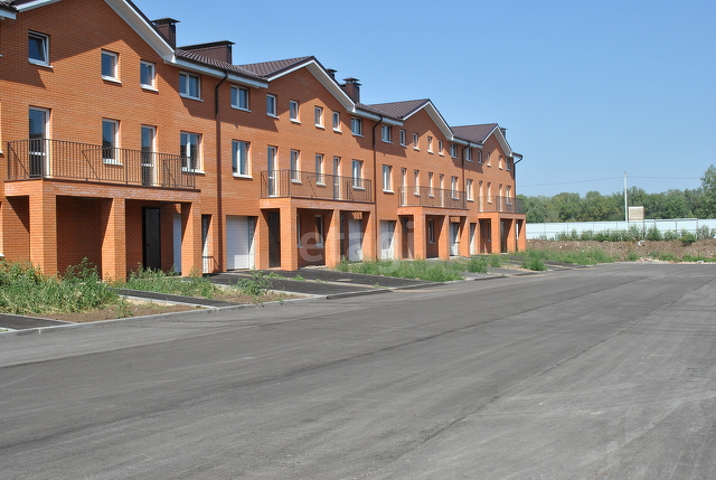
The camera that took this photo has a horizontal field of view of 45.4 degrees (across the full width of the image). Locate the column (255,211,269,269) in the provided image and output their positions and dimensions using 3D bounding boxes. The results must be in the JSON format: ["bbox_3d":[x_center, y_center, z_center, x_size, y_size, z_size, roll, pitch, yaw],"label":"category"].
[{"bbox_3d":[-4.081,-0.020,36.332,0.300,2.530,0.680,-1,0,27],"label":"column"}]

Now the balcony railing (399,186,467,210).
[{"bbox_3d":[4.691,-2.458,52.705,1.500,1.150,7.350,-1,0,28],"label":"balcony railing"}]

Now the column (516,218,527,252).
[{"bbox_3d":[12.763,-0.288,67.002,0.520,2.600,0.500,-1,0,28],"label":"column"}]

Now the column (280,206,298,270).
[{"bbox_3d":[-2.892,-0.017,36.327,0.520,2.650,0.520,-1,0,27],"label":"column"}]

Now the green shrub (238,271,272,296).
[{"bbox_3d":[-3.135,1.330,26.200,0.800,0.760,0.900,-1,0,28],"label":"green shrub"}]

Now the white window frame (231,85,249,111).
[{"bbox_3d":[-5.000,-5.999,36.223,0.120,0.950,1.330,-1,0,28],"label":"white window frame"}]

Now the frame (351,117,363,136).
[{"bbox_3d":[-0.108,-5.946,45.139,0.120,0.966,1.280,-1,0,27],"label":"frame"}]

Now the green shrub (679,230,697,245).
[{"bbox_3d":[26.177,-0.159,68.000,1.350,1.150,1.250,-1,0,27],"label":"green shrub"}]

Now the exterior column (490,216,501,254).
[{"bbox_3d":[9.893,-0.261,61.507,0.520,2.650,0.500,-1,0,28],"label":"exterior column"}]

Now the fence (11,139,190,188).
[{"bbox_3d":[-7.829,-2.275,27.227,1.360,1.140,6.860,-1,0,27],"label":"fence"}]

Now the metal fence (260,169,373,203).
[{"bbox_3d":[-1.663,-2.347,39.304,1.360,1.130,7.820,-1,0,27],"label":"metal fence"}]

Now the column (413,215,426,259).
[{"bbox_3d":[3.624,-0.114,49.161,0.510,2.623,0.510,-1,0,27],"label":"column"}]

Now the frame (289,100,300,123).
[{"bbox_3d":[-2.996,-5.998,40.061,0.120,0.970,0.900,-1,0,28],"label":"frame"}]

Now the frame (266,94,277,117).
[{"bbox_3d":[-3.866,-5.990,38.395,0.120,0.930,0.870,-1,0,28],"label":"frame"}]

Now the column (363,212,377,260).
[{"bbox_3d":[0.598,-0.068,43.296,0.520,2.650,0.520,-1,0,27],"label":"column"}]

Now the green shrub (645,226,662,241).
[{"bbox_3d":[25.204,-0.511,73.000,1.450,1.250,1.350,-1,0,27],"label":"green shrub"}]

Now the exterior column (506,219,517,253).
[{"bbox_3d":[11.475,-0.213,63.740,0.510,2.563,0.510,-1,0,27],"label":"exterior column"}]

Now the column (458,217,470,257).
[{"bbox_3d":[6.864,-0.150,54.709,0.510,2.573,0.510,-1,0,27],"label":"column"}]

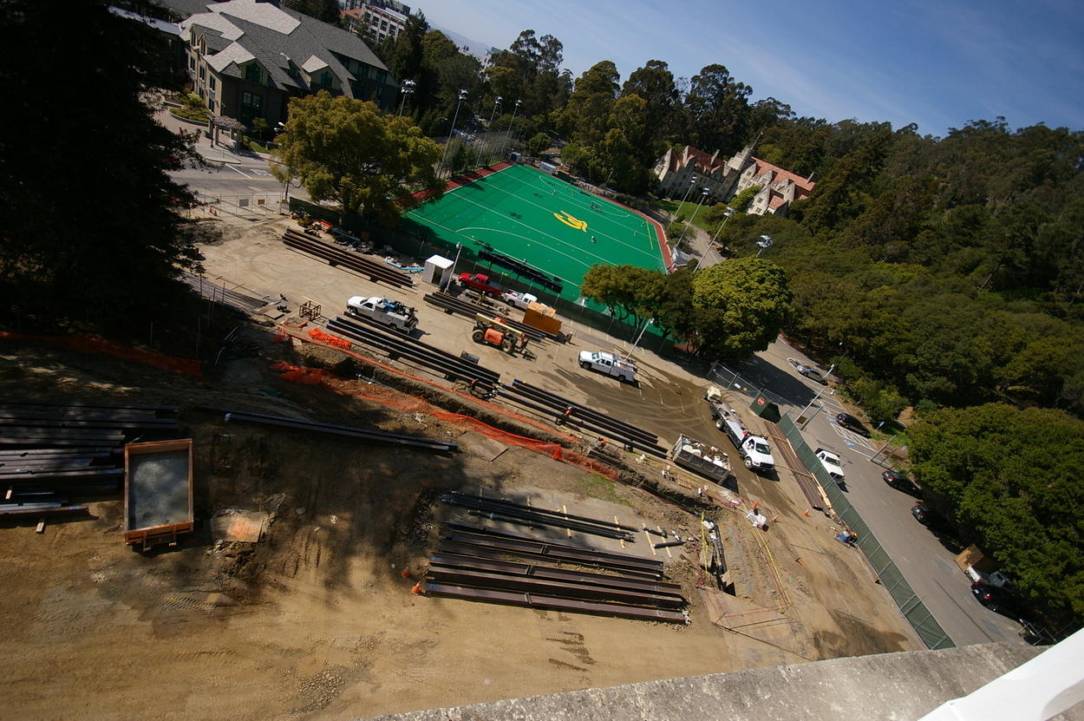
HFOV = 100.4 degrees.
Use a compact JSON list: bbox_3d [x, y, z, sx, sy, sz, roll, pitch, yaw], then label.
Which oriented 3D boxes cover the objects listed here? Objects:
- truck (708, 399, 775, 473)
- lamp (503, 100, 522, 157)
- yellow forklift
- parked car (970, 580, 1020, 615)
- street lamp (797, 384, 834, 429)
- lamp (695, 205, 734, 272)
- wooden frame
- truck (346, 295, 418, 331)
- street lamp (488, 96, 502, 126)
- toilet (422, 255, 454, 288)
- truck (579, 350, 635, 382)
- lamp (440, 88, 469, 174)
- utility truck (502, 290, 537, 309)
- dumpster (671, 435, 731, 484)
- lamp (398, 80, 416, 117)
[{"bbox_3d":[21.708,7.941,49.106,2.400,2.450,9.250,12,31,-20],"label":"truck"},{"bbox_3d":[-10.688,-76.897,151.012,1.300,19.000,2.400,39,32,24],"label":"lamp"},{"bbox_3d":[-3.784,-2.736,46.298,6.200,2.500,2.500,19,29,-13],"label":"yellow forklift"},{"bbox_3d":[45.597,23.487,44.995,4.500,1.450,1.780,19,29,-12],"label":"parked car"},{"bbox_3d":[34.424,6.070,57.469,1.400,6.300,0.450,23,29,-2],"label":"street lamp"},{"bbox_3d":[39.188,-26.185,104.096,1.000,18.700,2.400,24,29,-3],"label":"lamp"},{"bbox_3d":[-18.530,6.188,21.943,2.500,0.900,5.300,-1,38,-40],"label":"wooden frame"},{"bbox_3d":[-15.269,-4.707,43.304,6.200,2.000,2.100,22,29,-3],"label":"truck"},{"bbox_3d":[-14.479,-61.547,122.461,1.000,18.700,2.400,24,29,-3],"label":"street lamp"},{"bbox_3d":[-12.237,-10.512,53.047,2.200,2.300,2.950,24,29,-3],"label":"toilet"},{"bbox_3d":[7.593,0.415,50.572,6.600,1.950,2.100,20,29,-11],"label":"truck"},{"bbox_3d":[-19.952,-50.186,100.736,1.300,19.000,2.400,20,29,-7],"label":"lamp"},{"bbox_3d":[-1.996,-7.472,57.624,5.800,1.850,2.000,21,29,-5],"label":"utility truck"},{"bbox_3d":[15.049,9.329,42.817,4.800,1.650,2.480,26,29,3],"label":"dumpster"},{"bbox_3d":[-24.511,-36.879,75.700,1.300,19.000,2.400,6,34,-28],"label":"lamp"}]

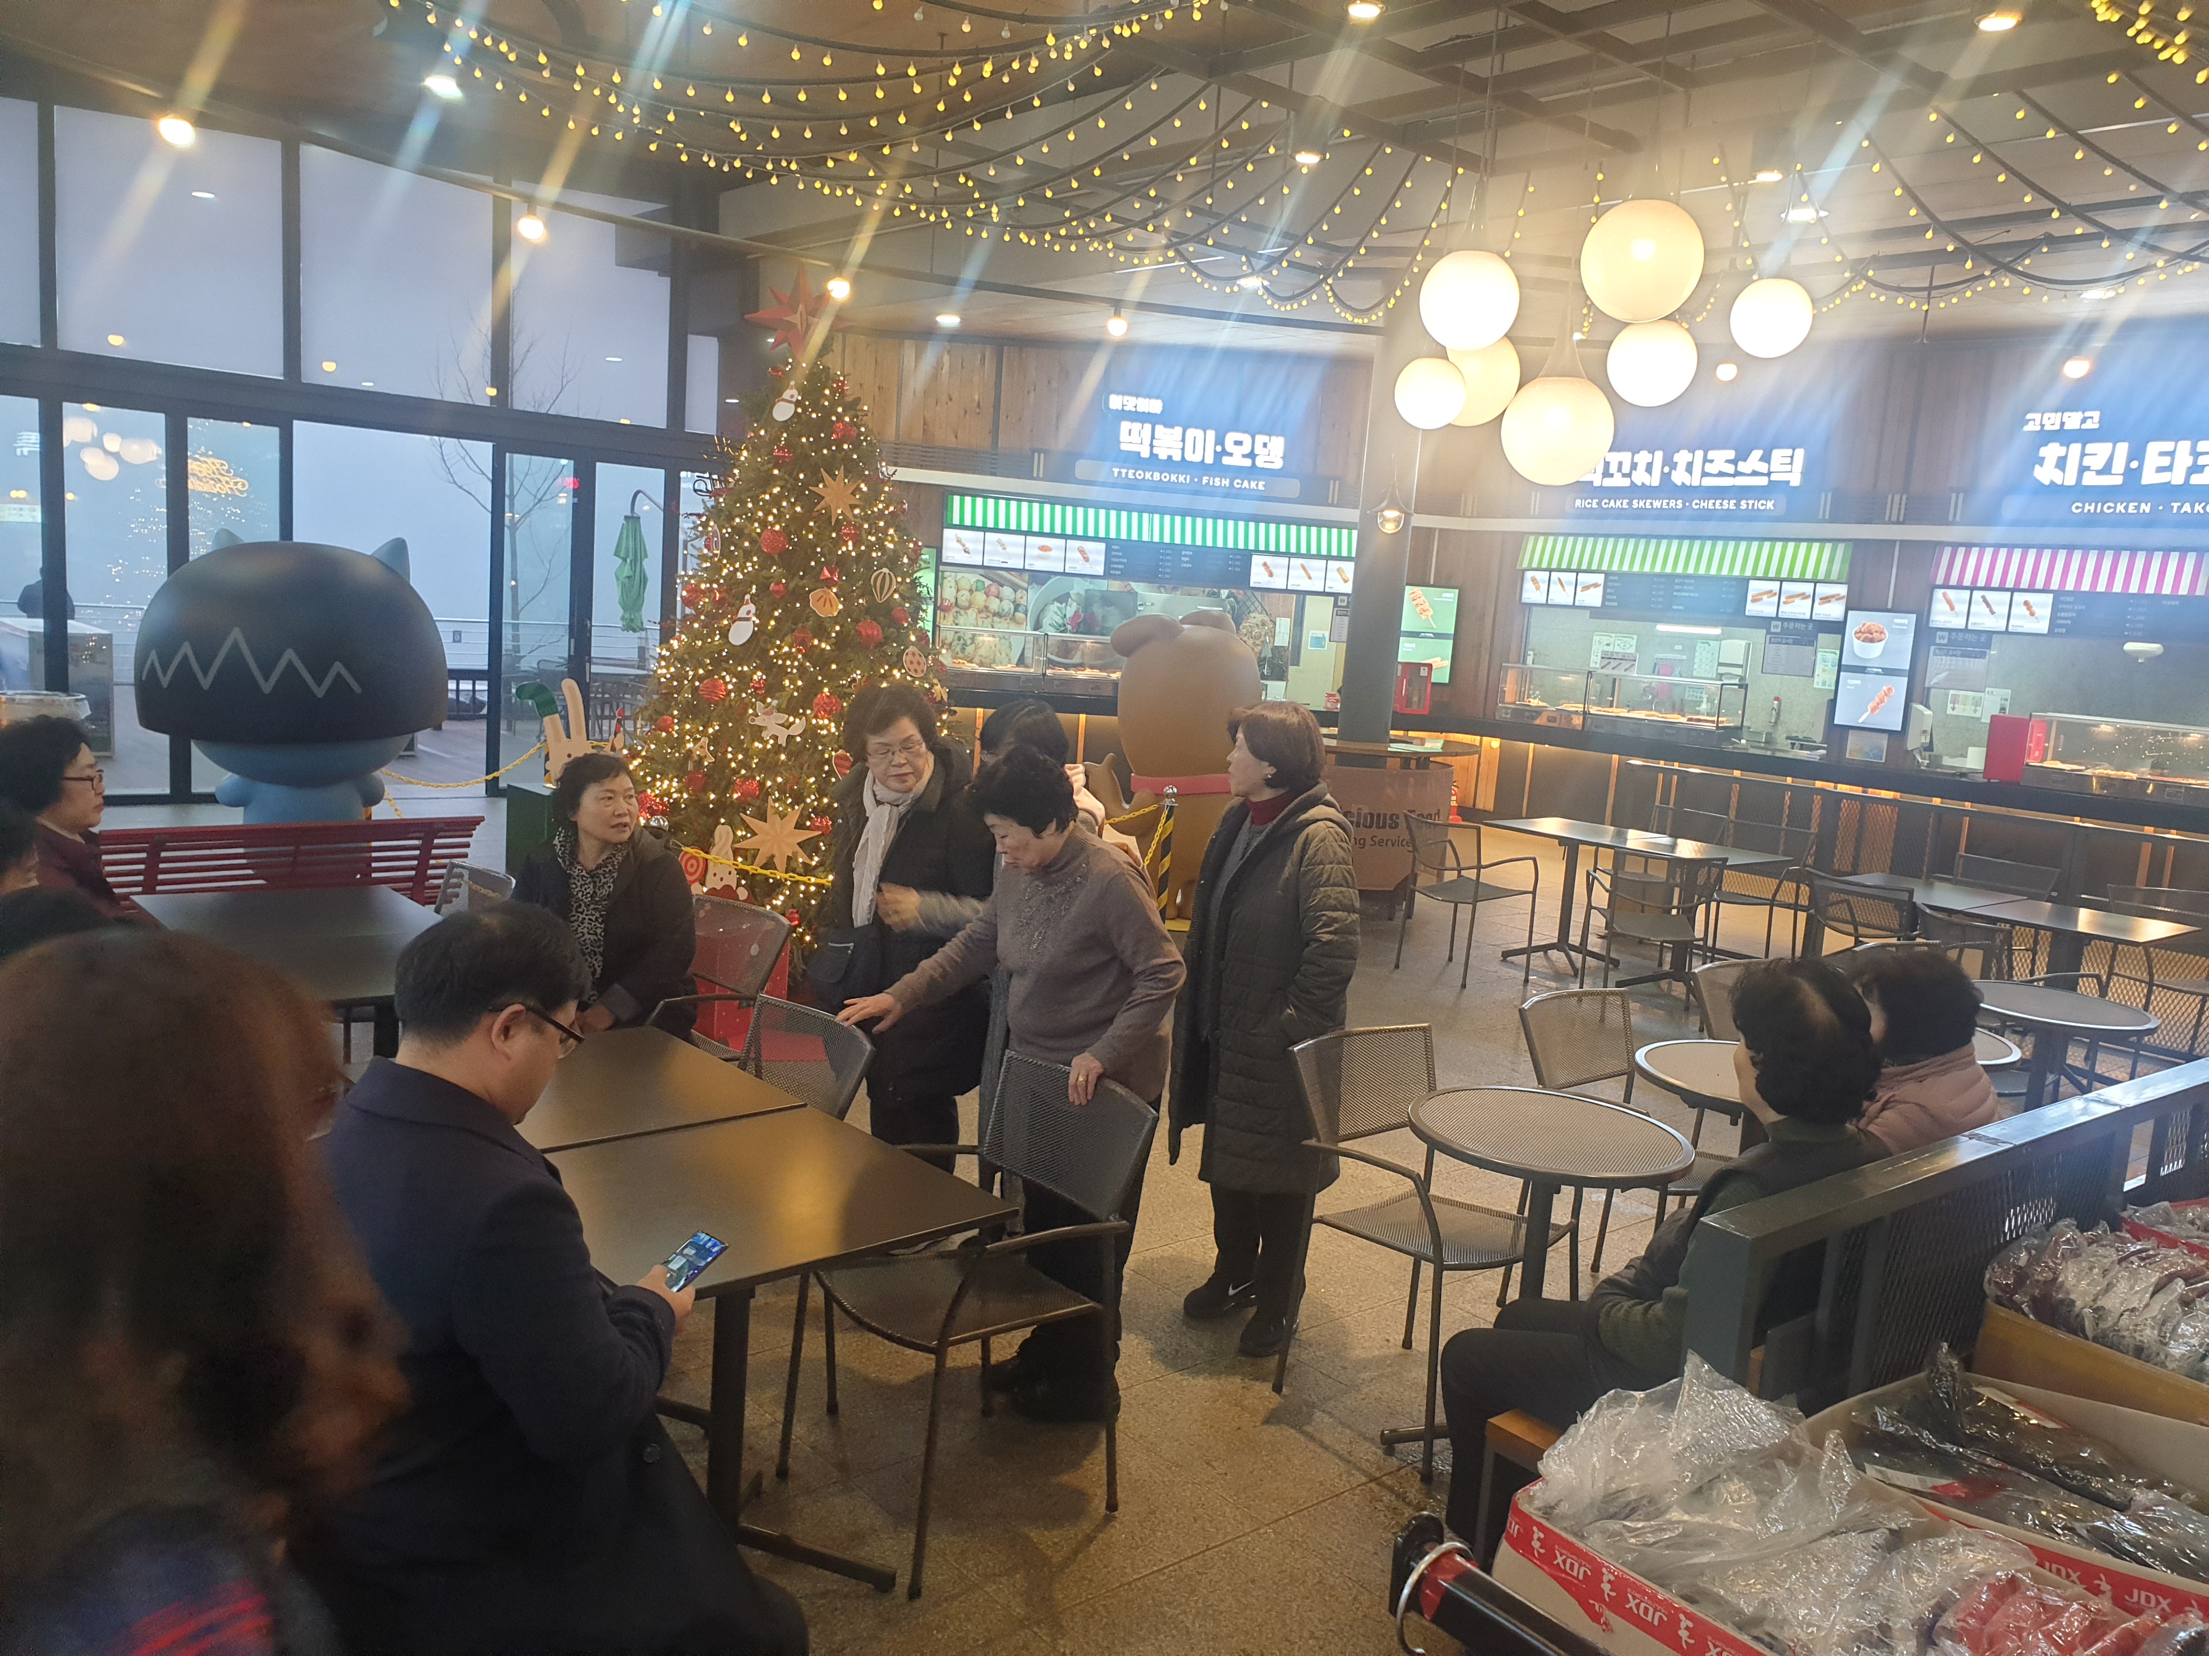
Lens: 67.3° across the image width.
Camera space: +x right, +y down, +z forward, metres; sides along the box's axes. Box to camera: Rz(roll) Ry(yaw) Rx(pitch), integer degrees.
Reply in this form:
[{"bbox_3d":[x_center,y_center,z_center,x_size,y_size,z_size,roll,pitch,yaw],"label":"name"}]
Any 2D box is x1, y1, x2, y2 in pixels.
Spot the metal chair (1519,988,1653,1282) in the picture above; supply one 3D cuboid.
[{"bbox_3d":[1.442,0.916,4.437,0.535,0.845,0.545,-3,10,-41],"label":"metal chair"}]

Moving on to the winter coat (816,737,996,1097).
[{"bbox_3d":[-0.493,0.234,4.178,0.500,0.890,0.350,5,8,3],"label":"winter coat"}]

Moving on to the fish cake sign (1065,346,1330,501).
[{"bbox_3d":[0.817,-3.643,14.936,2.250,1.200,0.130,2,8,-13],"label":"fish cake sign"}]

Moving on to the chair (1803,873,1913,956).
[{"bbox_3d":[3.391,0.610,7.349,0.570,0.820,0.560,-2,10,-38],"label":"chair"}]

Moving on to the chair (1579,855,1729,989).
[{"bbox_3d":[2.592,0.487,7.835,0.560,0.820,0.570,5,8,6],"label":"chair"}]

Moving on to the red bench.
[{"bbox_3d":[-3.303,0.327,6.643,1.382,0.790,0.680,-3,10,-42],"label":"red bench"}]

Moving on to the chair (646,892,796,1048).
[{"bbox_3d":[-1.238,0.648,4.724,0.570,0.820,0.560,-3,10,-42],"label":"chair"}]

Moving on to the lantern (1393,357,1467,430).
[{"bbox_3d":[1.326,-1.768,6.750,0.295,0.290,0.295,4,8,0],"label":"lantern"}]

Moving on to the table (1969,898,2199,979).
[{"bbox_3d":[4.108,0.746,7.058,0.710,0.730,0.710,-3,10,-41],"label":"table"}]

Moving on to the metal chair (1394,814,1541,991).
[{"bbox_3d":[1.856,0.354,8.547,0.560,0.835,0.550,-3,10,-40],"label":"metal chair"}]

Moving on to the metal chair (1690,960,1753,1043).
[{"bbox_3d":[2.091,0.864,5.034,0.550,0.835,0.560,-3,10,-40],"label":"metal chair"}]

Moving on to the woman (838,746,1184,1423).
[{"bbox_3d":[-0.170,0.562,3.541,0.580,1.460,0.540,-1,9,-32],"label":"woman"}]

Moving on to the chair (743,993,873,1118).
[{"bbox_3d":[-0.867,0.849,3.623,0.560,0.835,0.550,-3,10,-40],"label":"chair"}]

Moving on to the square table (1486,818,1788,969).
[{"bbox_3d":[2.977,0.420,9.429,0.700,0.710,1.560,-2,10,-39],"label":"square table"}]

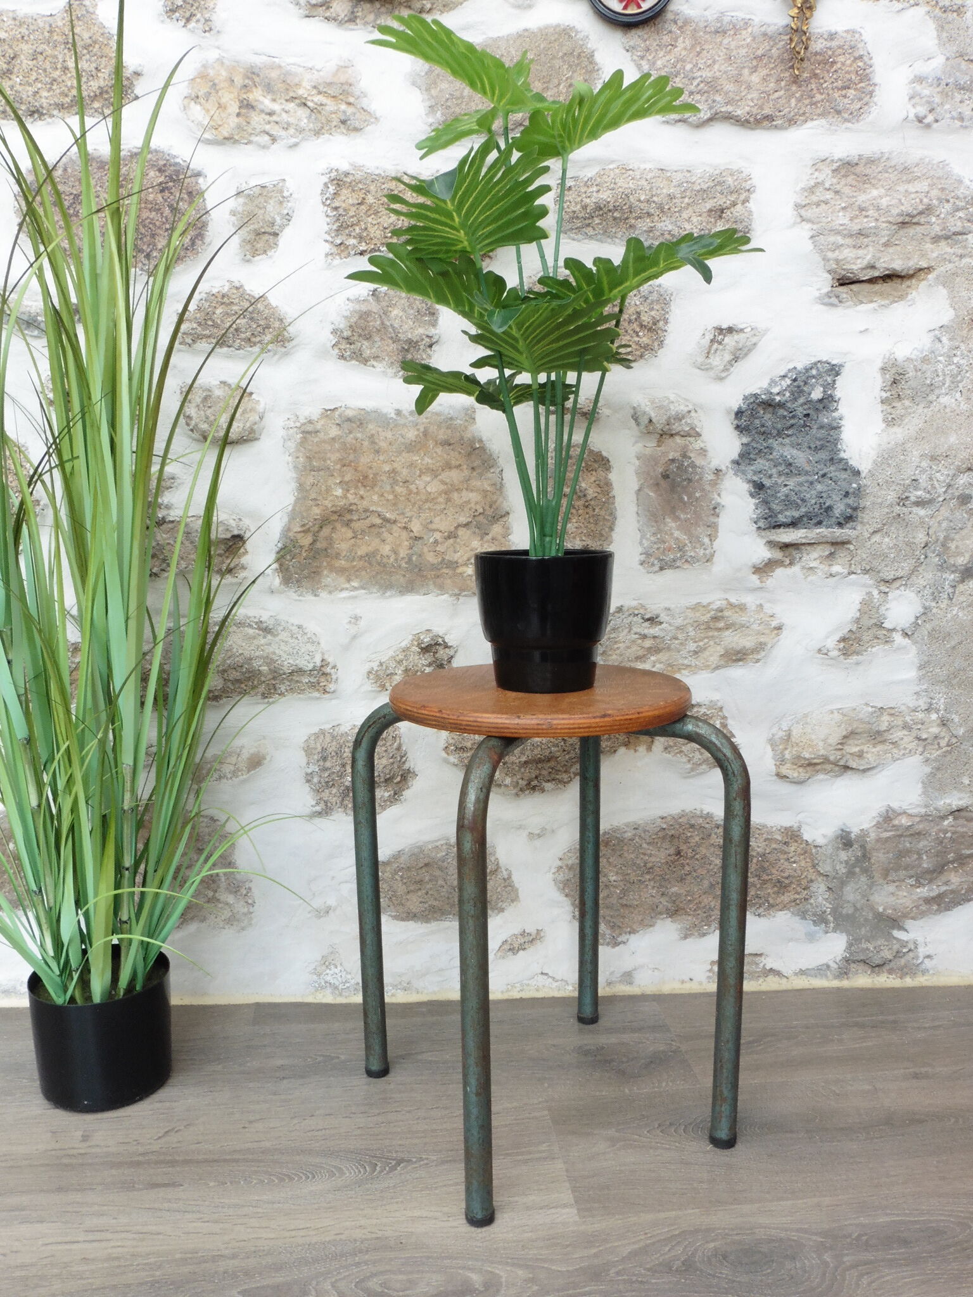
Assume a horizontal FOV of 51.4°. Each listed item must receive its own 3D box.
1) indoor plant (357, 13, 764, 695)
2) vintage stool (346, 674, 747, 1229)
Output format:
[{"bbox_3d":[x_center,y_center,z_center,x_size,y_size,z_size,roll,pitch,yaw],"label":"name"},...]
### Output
[{"bbox_3d":[0.063,-0.280,0.981,0.390,0.640,0.340,0,8,0],"label":"indoor plant"},{"bbox_3d":[0.057,0.261,1.048,0.304,0.450,0.304,-4,9,-26],"label":"vintage stool"}]

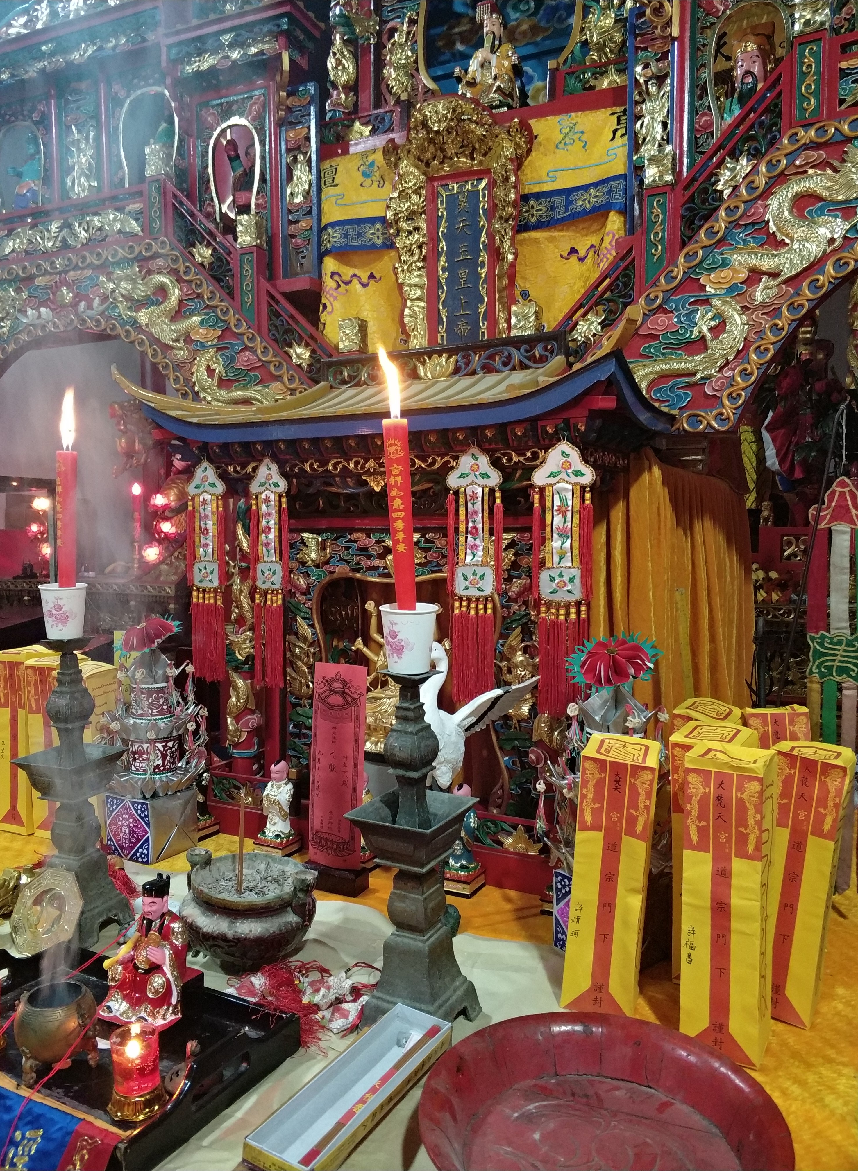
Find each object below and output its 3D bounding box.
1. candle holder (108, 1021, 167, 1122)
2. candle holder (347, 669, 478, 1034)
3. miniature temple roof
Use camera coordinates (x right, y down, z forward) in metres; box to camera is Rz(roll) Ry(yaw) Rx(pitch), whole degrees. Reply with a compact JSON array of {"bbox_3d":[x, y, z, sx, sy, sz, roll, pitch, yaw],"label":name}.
[{"bbox_3d":[-0.314,0.507,0.978,0.062,0.094,0.062,2,5,25],"label":"candle holder"},{"bbox_3d":[-0.019,0.327,1.136,0.125,0.448,0.125,2,5,30],"label":"candle holder"},{"bbox_3d":[-0.069,-0.345,1.713,1.020,0.160,0.370,2,5,28],"label":"miniature temple roof"}]

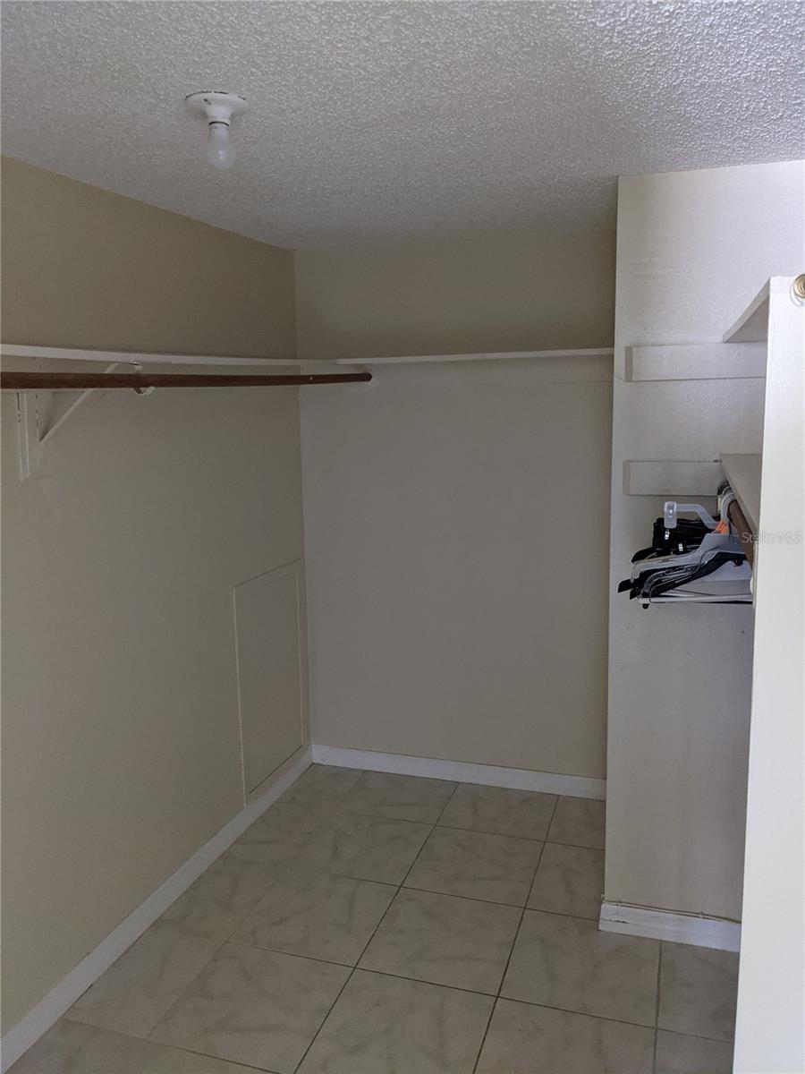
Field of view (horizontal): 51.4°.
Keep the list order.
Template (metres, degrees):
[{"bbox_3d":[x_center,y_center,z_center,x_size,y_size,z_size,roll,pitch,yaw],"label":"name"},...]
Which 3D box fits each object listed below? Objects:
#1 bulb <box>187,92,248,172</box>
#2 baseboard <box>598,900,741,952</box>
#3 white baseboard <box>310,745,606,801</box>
[{"bbox_3d":[-0.349,-0.758,1.586,0.115,0.125,0.115,-1,9,0],"label":"bulb"},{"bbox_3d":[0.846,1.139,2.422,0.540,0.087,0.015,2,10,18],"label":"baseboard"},{"bbox_3d":[0.231,0.974,3.481,1.314,0.089,0.015,2,10,18],"label":"white baseboard"}]

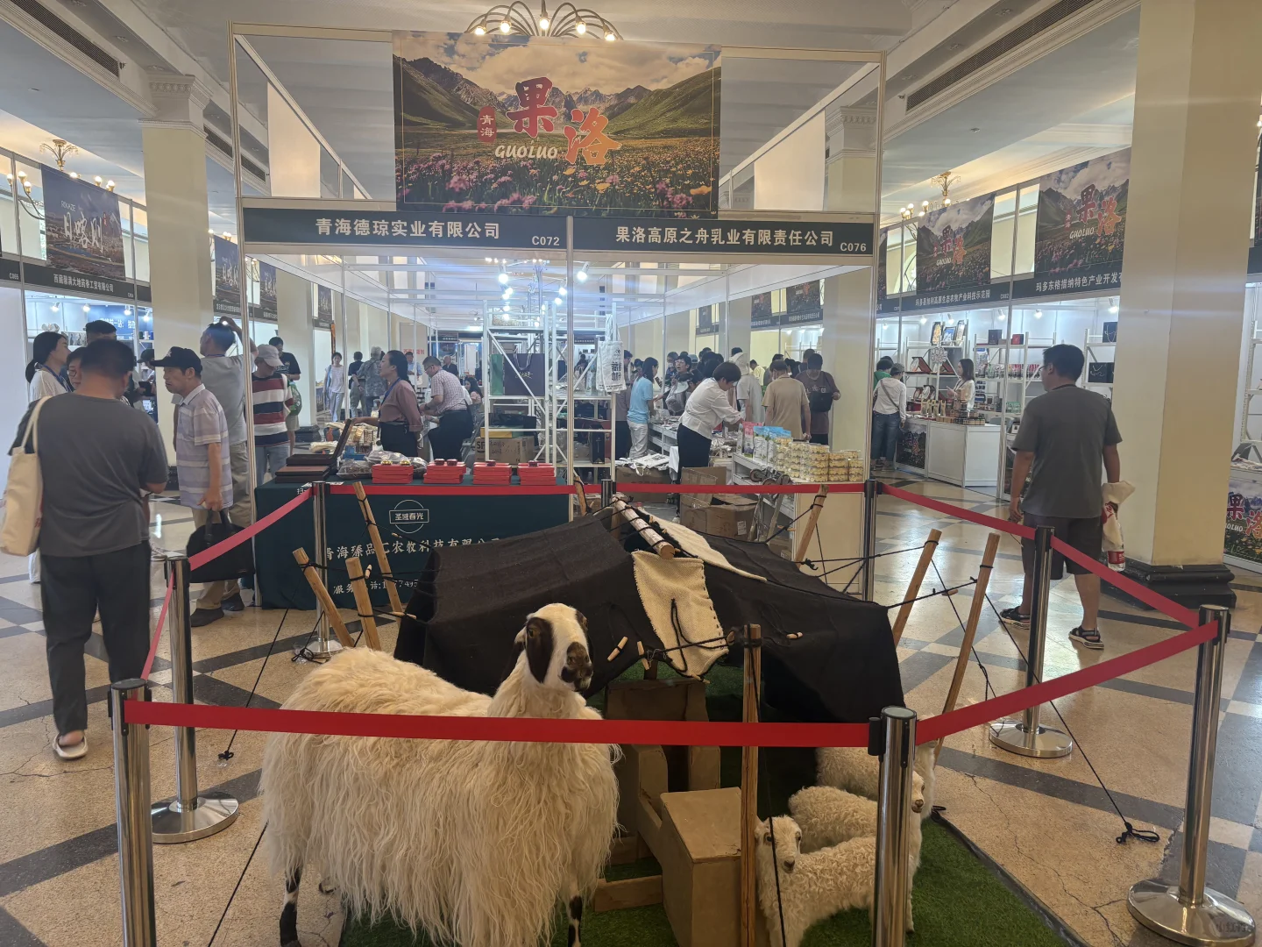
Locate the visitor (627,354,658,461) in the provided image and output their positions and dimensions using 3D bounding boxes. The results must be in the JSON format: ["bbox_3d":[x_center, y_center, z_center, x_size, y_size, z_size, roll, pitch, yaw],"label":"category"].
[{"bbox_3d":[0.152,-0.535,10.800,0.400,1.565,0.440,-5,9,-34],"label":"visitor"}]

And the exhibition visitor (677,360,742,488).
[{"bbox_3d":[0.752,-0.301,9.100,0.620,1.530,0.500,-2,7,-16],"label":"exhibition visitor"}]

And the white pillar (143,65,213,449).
[{"bbox_3d":[-5.194,-2.131,11.031,0.580,4.620,0.610,0,7,-7],"label":"white pillar"}]

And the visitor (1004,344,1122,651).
[{"bbox_3d":[2.467,0.106,5.475,0.580,1.660,0.500,-1,7,-9],"label":"visitor"}]

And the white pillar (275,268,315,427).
[{"bbox_3d":[-6.019,-2.873,17.060,0.570,4.600,0.590,0,7,-7],"label":"white pillar"}]

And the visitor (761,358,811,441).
[{"bbox_3d":[1.617,-0.413,9.900,0.530,1.570,0.360,-1,7,-9],"label":"visitor"}]

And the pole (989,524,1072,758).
[{"bbox_3d":[1.677,0.667,3.904,0.320,0.905,0.320,0,7,0],"label":"pole"}]

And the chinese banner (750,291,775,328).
[{"bbox_3d":[2.803,-3.814,20.624,0.050,1.140,2.000,-1,7,-8],"label":"chinese banner"}]

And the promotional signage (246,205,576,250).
[{"bbox_3d":[-1.342,-1.478,5.738,1.940,0.215,0.050,0,7,-6],"label":"promotional signage"}]

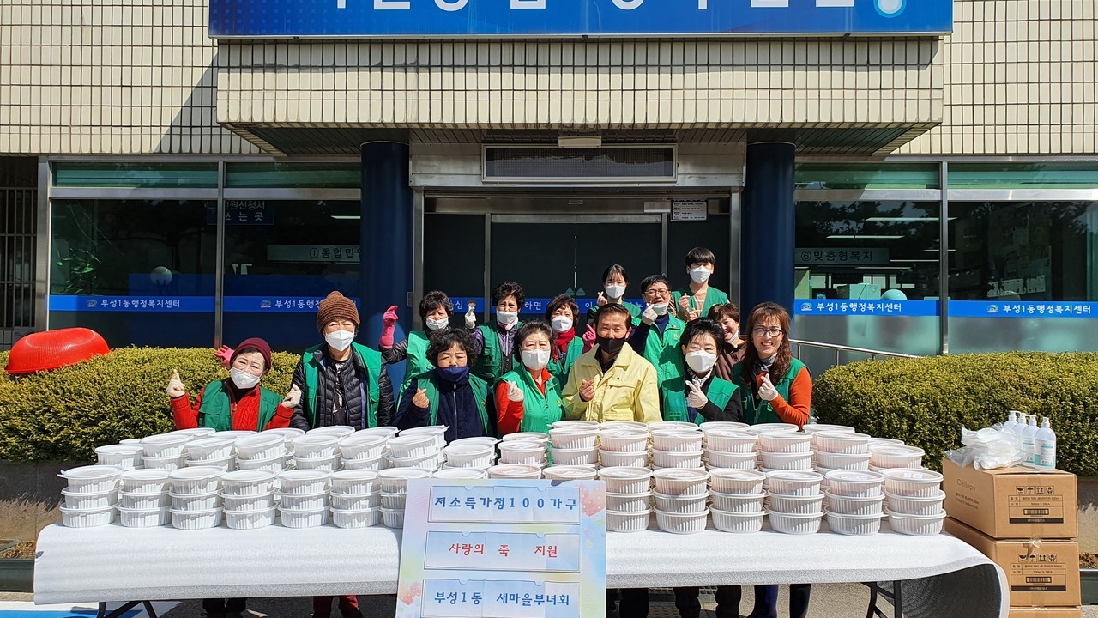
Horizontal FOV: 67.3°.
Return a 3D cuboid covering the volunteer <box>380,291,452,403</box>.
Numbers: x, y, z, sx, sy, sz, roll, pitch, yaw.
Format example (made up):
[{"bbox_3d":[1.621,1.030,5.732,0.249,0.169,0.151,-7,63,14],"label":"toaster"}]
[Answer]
[{"bbox_3d":[-0.744,0.670,4.950,0.510,1.560,0.380,1,-1,-7],"label":"volunteer"}]

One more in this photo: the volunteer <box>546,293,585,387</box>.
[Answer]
[{"bbox_3d":[0.094,0.697,4.838,0.480,1.570,0.320,1,-1,1],"label":"volunteer"}]

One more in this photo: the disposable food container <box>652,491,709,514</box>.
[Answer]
[{"bbox_3d":[0.521,0.747,3.239,0.216,0.083,0.216,1,-2,-2],"label":"disposable food container"}]

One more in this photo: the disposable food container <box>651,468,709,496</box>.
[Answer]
[{"bbox_3d":[0.523,0.693,3.300,0.222,0.076,0.222,1,-1,2],"label":"disposable food container"}]

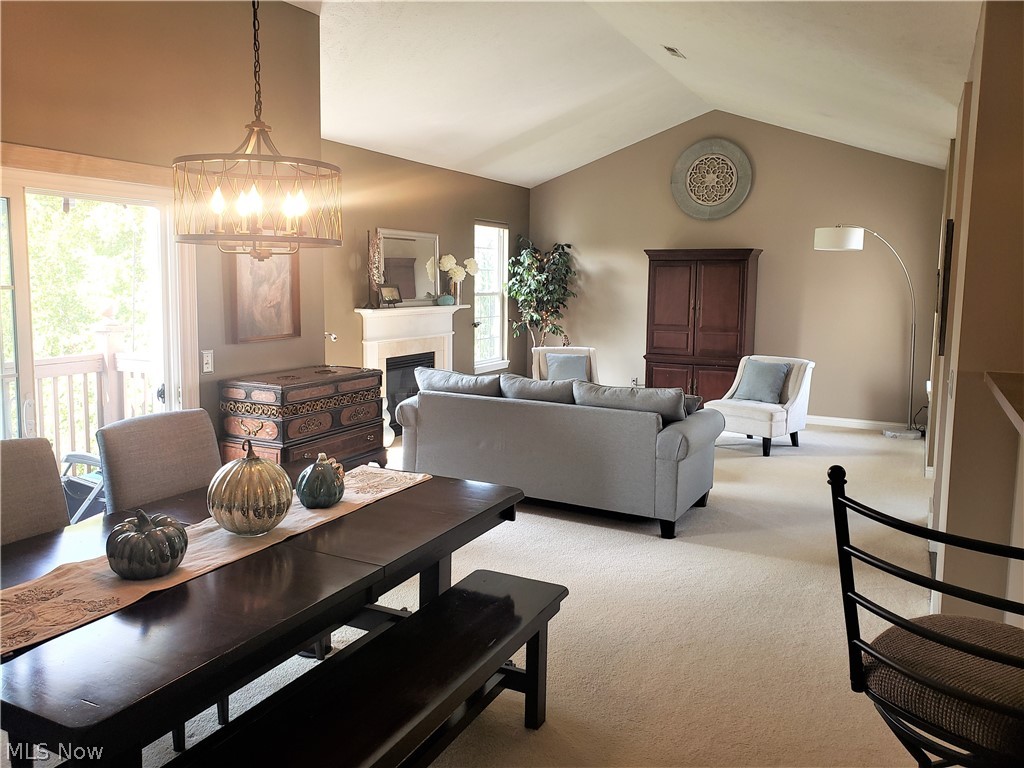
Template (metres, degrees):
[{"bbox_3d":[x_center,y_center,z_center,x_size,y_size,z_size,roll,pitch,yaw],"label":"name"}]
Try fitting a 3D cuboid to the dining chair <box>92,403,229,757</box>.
[{"bbox_3d":[-1.143,0.658,2.954,0.570,1.030,0.530,4,8,22],"label":"dining chair"}]

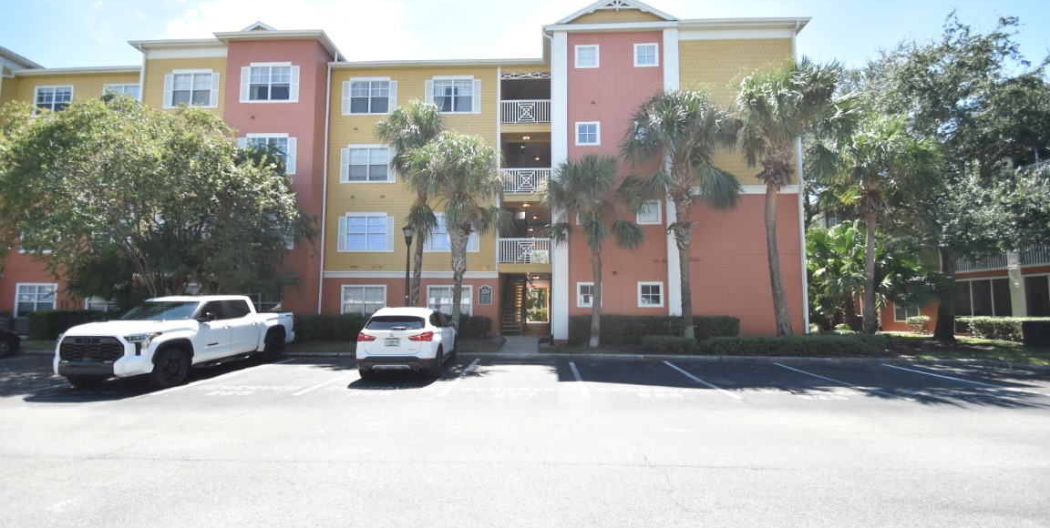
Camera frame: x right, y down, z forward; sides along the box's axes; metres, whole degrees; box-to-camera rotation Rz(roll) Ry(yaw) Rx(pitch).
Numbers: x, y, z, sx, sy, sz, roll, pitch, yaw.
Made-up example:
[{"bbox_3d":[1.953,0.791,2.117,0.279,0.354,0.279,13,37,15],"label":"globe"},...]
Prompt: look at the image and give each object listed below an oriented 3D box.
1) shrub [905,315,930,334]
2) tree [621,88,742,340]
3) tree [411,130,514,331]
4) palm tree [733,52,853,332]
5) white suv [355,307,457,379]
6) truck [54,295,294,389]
[{"bbox_3d":[18.332,2.855,20.438,0.940,0.890,0.910,0,-5,0],"label":"shrub"},{"bbox_3d":[5.586,-1.746,15.390,4.100,9.240,3.980,0,-5,0],"label":"tree"},{"bbox_3d":[-2.350,-1.022,16.033,3.650,7.890,3.540,0,-5,0],"label":"tree"},{"bbox_3d":[9.585,-2.305,15.334,3.500,10.350,3.400,0,-5,0],"label":"palm tree"},{"bbox_3d":[-2.986,1.989,11.722,1.900,1.600,4.450,0,-5,-3],"label":"white suv"},{"bbox_3d":[-8.326,1.754,11.207,2.080,1.980,5.930,0,-5,0],"label":"truck"}]

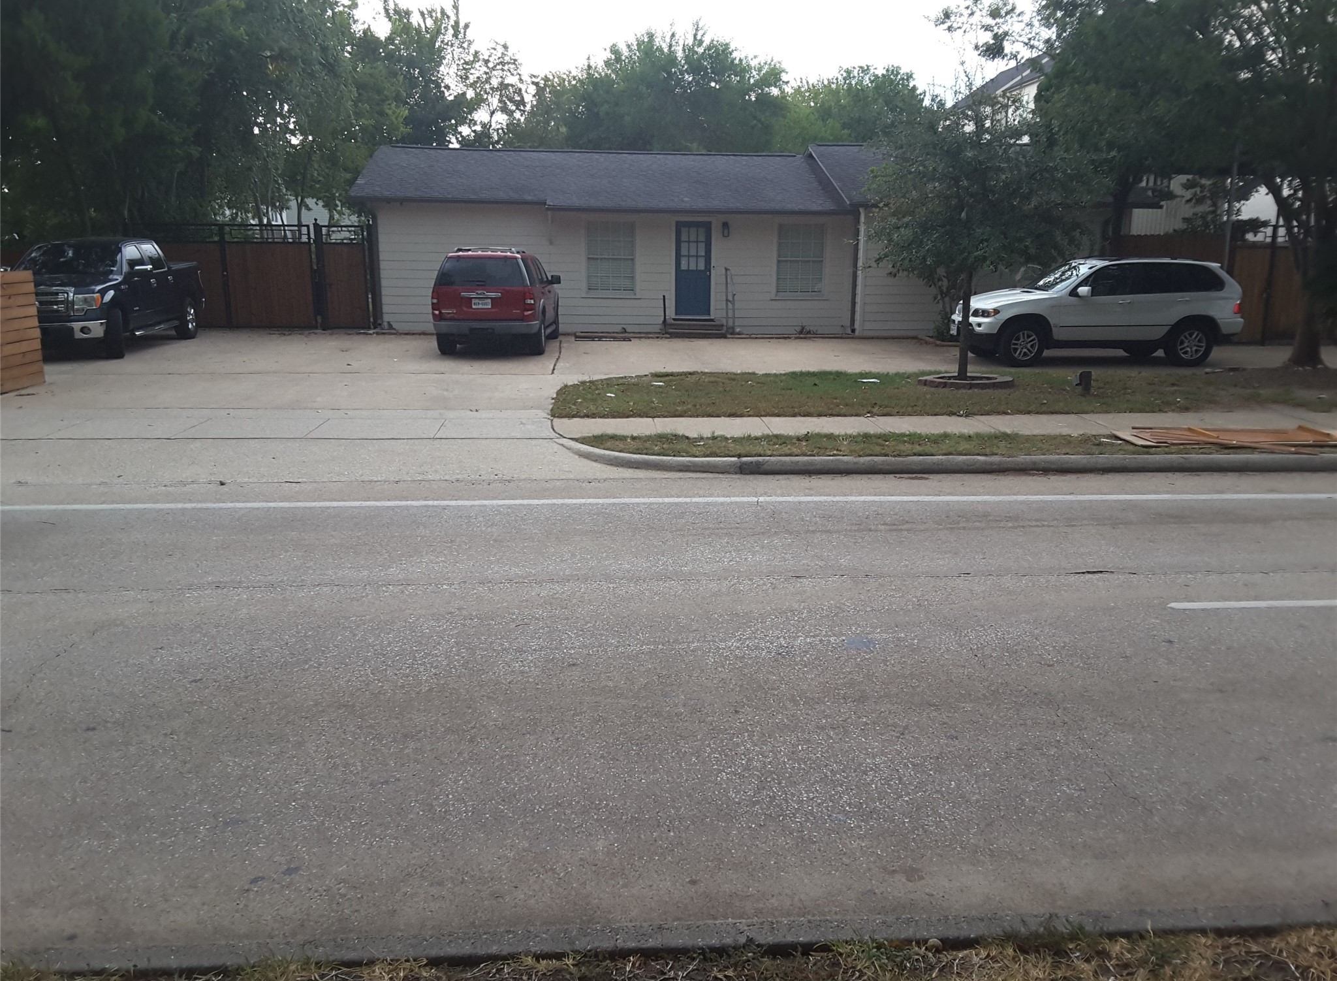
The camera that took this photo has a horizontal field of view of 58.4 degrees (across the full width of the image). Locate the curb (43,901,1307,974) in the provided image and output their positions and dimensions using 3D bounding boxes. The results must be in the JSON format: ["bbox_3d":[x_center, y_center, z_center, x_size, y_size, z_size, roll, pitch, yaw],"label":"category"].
[{"bbox_3d":[0.086,1.490,3.826,4.276,0.150,0.160,-1,12,-4],"label":"curb"}]

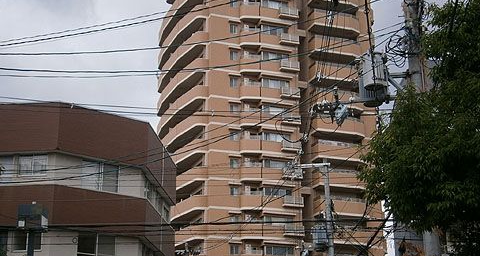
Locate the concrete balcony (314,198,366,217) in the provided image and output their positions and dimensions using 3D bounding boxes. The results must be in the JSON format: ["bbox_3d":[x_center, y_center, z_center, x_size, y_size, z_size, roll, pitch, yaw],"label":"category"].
[{"bbox_3d":[10.491,8.213,84.434,5.664,1.962,1.740,6,-19,-17],"label":"concrete balcony"}]

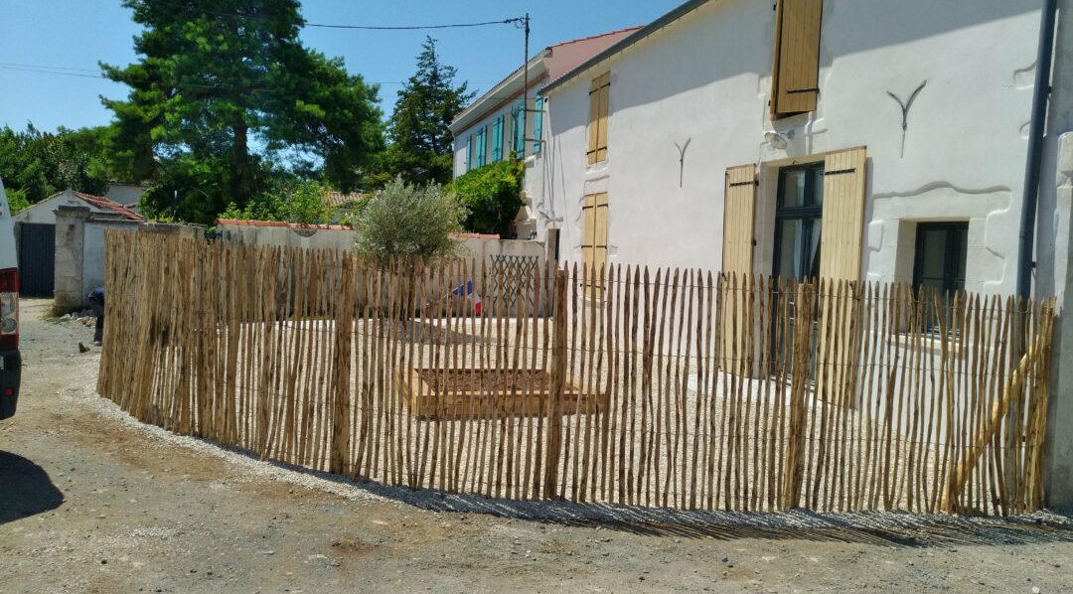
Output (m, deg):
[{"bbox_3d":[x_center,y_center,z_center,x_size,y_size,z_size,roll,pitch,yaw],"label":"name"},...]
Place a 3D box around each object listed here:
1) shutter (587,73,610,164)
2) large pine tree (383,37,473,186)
[{"bbox_3d":[1.041,-2.960,11.930,0.100,1.401,0.823,0,5,-18],"label":"shutter"},{"bbox_3d":[-4.756,-6.249,31.717,3.835,10.472,3.835,1,5,-9],"label":"large pine tree"}]

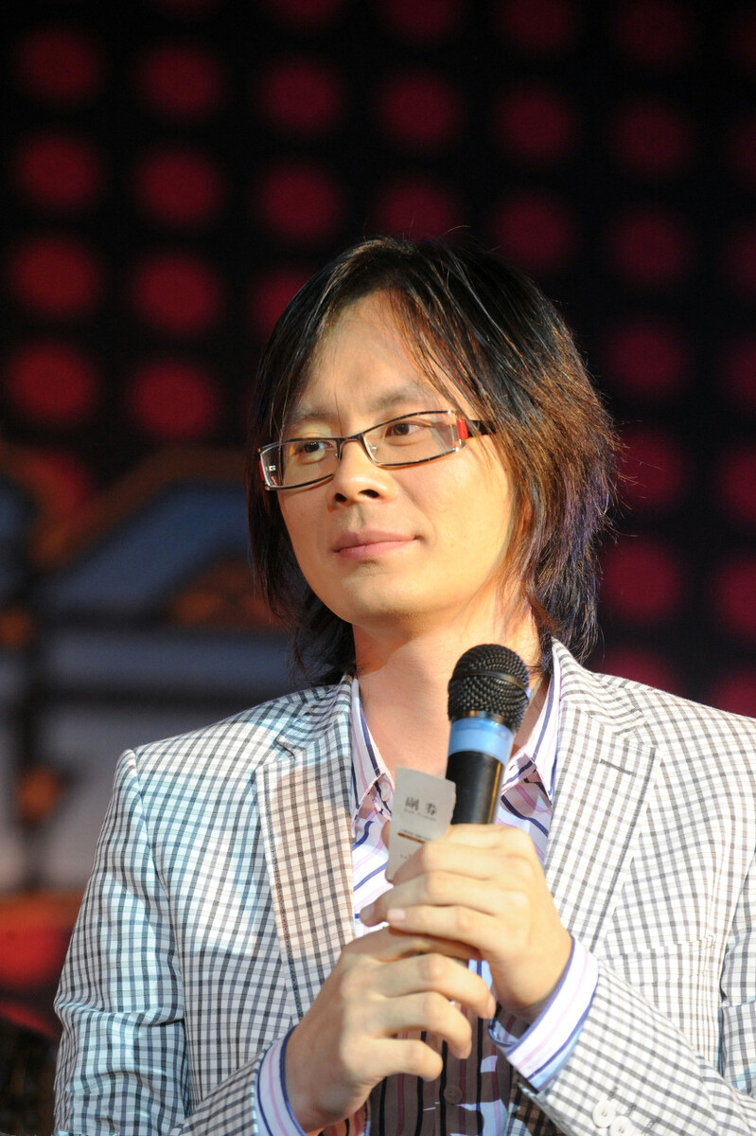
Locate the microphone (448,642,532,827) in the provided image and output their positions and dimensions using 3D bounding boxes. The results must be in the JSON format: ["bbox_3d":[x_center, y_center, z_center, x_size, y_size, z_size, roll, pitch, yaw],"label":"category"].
[{"bbox_3d":[0.054,0.155,3.930,0.052,0.230,0.052,8,-16,0],"label":"microphone"}]

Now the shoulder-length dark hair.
[{"bbox_3d":[0.035,-0.071,4.080,0.225,0.285,0.240,-5,-5,30],"label":"shoulder-length dark hair"}]

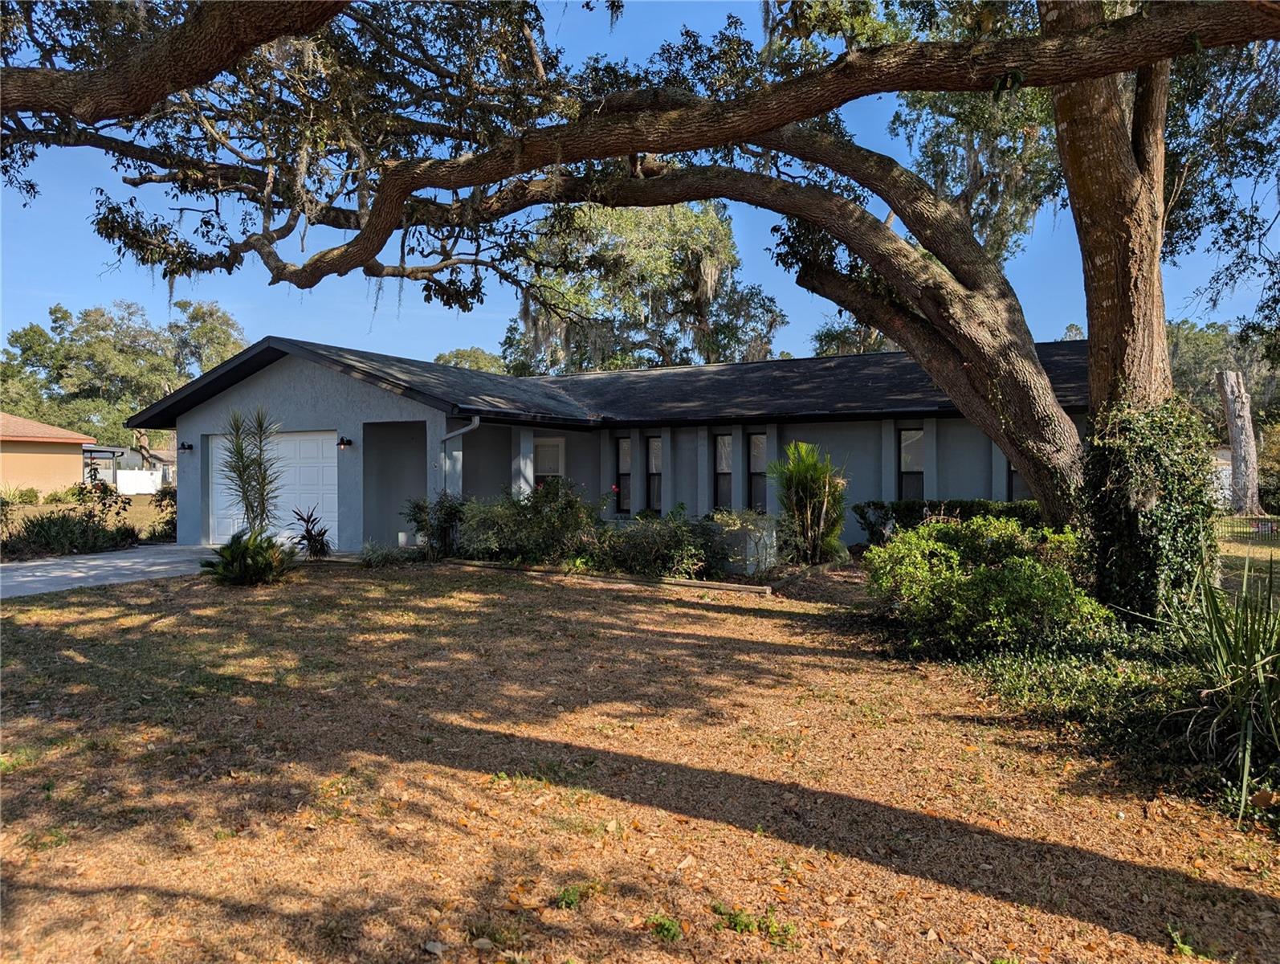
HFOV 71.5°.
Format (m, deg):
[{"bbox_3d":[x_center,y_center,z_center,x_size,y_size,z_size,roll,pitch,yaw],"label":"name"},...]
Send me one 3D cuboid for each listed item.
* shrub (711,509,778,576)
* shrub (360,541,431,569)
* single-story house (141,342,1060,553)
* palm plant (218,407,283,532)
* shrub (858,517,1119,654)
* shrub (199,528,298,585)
[{"bbox_3d":[1.485,0.844,12.647,0.900,0.900,0.750,0,0,19],"label":"shrub"},{"bbox_3d":[-3.951,1.123,14.413,1.100,0.380,0.750,0,0,19],"label":"shrub"},{"bbox_3d":[0.570,-0.788,19.993,18.680,4.110,13.120,0,0,28],"label":"single-story house"},{"bbox_3d":[-5.717,0.148,13.091,0.880,2.400,0.880,0,0,22],"label":"palm plant"},{"bbox_3d":[3.255,0.865,8.400,2.150,1.000,1.800,0,0,3],"label":"shrub"},{"bbox_3d":[-5.509,0.999,12.497,1.250,0.700,1.200,0,0,22],"label":"shrub"}]

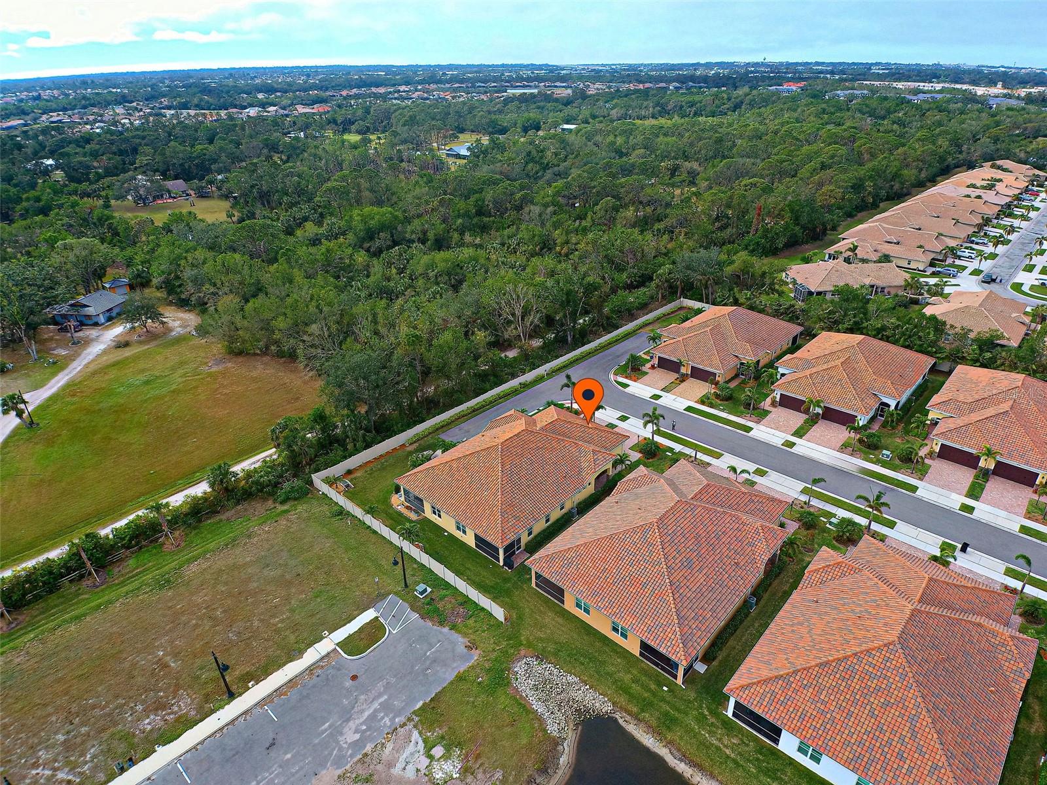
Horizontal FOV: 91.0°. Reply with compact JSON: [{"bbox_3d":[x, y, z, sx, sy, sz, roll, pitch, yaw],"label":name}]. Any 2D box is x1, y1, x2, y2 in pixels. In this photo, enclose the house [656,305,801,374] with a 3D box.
[{"bbox_3d":[41.370,-12.400,108.830,20.700,7.000,29.500,23,39,34],"label":"house"}]

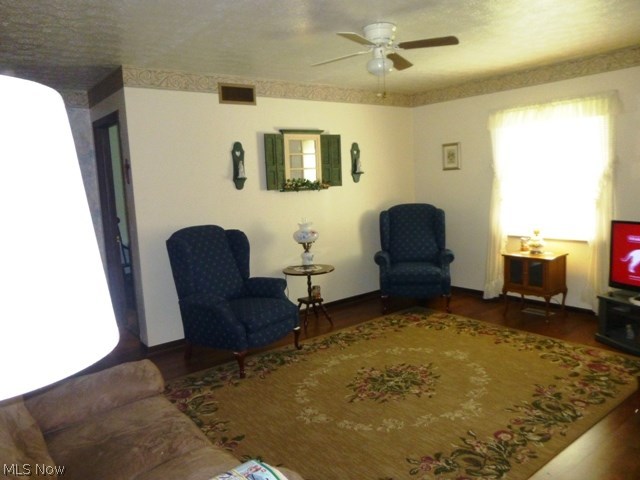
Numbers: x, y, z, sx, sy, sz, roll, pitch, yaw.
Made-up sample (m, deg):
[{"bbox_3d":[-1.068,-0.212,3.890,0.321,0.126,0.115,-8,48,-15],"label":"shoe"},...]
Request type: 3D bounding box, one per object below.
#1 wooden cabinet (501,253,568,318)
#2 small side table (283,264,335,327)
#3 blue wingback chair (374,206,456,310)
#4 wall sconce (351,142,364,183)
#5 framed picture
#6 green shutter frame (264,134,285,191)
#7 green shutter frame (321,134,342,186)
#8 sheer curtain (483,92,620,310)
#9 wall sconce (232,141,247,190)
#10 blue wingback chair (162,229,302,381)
[{"bbox_3d":[2.151,0.452,4.606,0.365,0.620,0.480,-9,10,-37],"label":"wooden cabinet"},{"bbox_3d":[-0.097,0.578,4.559,0.510,0.600,0.510,-3,8,0],"label":"small side table"},{"bbox_3d":[1.026,0.177,5.207,0.825,1.110,0.840,-2,8,5],"label":"blue wingback chair"},{"bbox_3d":[0.449,-0.883,5.297,0.140,0.461,0.125,-9,10,-37],"label":"wall sconce"},{"bbox_3d":[1.566,-0.984,5.480,0.025,0.309,0.231,-9,10,-37],"label":"framed picture"},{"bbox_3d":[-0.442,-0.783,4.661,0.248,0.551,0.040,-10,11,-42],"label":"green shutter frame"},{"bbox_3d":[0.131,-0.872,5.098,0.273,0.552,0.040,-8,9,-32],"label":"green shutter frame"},{"bbox_3d":[2.244,-0.302,4.634,0.120,2.055,1.296,-9,10,-37],"label":"sheer curtain"},{"bbox_3d":[-0.743,-0.703,4.389,0.136,0.457,0.120,-9,10,-37],"label":"wall sconce"},{"bbox_3d":[-0.712,0.438,3.956,0.860,1.100,0.830,3,10,38],"label":"blue wingback chair"}]

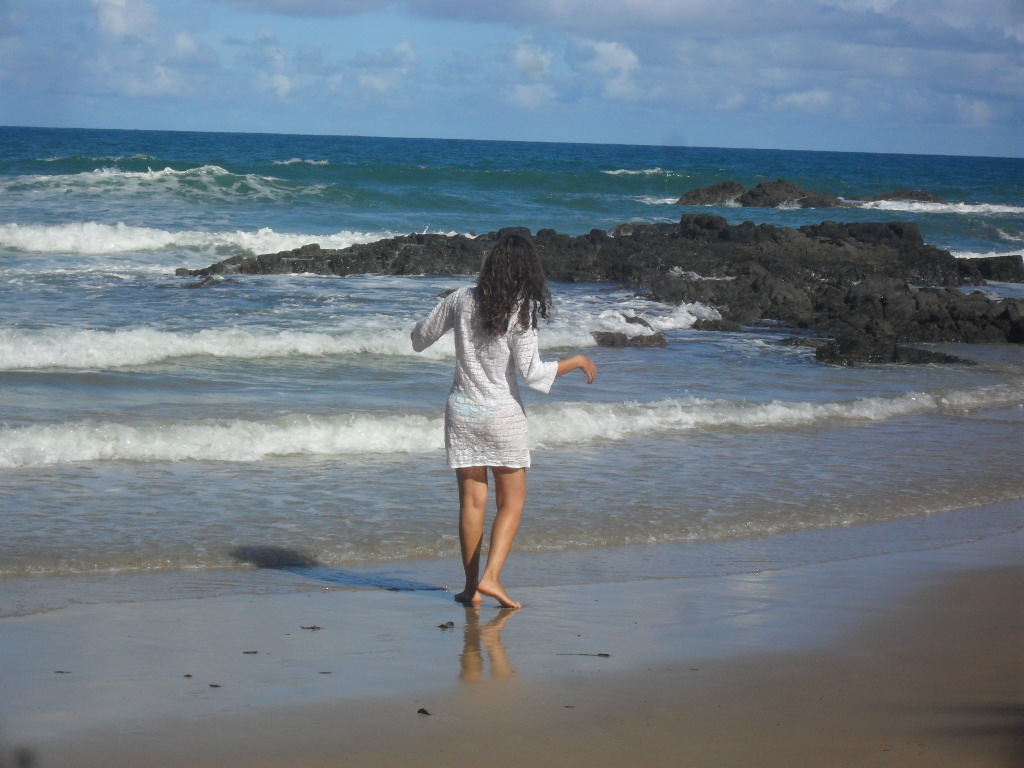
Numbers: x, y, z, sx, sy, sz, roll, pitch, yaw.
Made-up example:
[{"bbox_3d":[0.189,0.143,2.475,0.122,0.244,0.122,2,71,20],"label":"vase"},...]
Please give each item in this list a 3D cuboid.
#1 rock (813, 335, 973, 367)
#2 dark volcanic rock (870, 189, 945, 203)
[{"bbox_3d":[4.104,-0.361,33.500,1.550,0.290,0.850,1,5,-12],"label":"rock"},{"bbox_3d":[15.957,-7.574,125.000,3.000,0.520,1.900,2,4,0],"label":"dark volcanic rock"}]

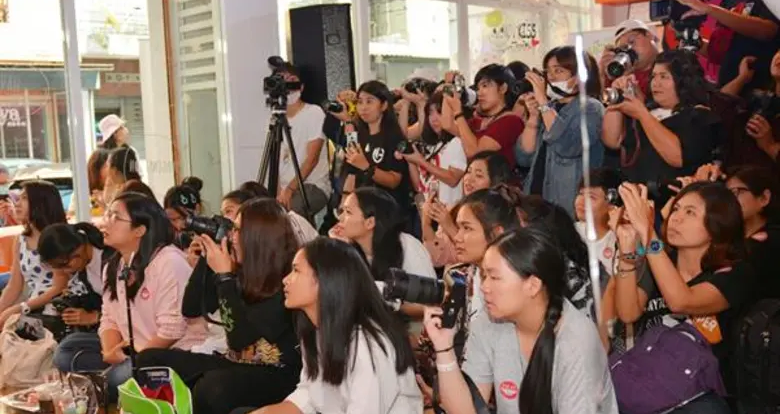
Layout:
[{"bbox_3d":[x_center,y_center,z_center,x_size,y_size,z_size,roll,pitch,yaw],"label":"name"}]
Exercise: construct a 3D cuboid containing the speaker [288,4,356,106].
[{"bbox_3d":[-0.433,-0.976,5.000,0.360,0.650,0.340,-6,5,-33],"label":"speaker"}]

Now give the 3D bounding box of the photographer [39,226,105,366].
[{"bbox_3d":[-1.486,0.472,3.720,0.620,0.760,0.480,-7,6,-41],"label":"photographer"}]

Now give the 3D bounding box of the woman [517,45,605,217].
[{"bbox_3d":[0.843,-0.032,3.880,0.470,1.510,0.440,2,6,45],"label":"woman"}]

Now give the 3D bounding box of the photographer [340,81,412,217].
[{"bbox_3d":[-0.065,0.010,4.400,0.430,1.430,0.390,0,5,30],"label":"photographer"}]

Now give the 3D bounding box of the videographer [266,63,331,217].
[{"bbox_3d":[-0.499,-0.032,4.550,0.450,1.540,0.460,1,6,37],"label":"videographer"}]

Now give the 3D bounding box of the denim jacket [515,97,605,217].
[{"bbox_3d":[0.843,-0.173,3.880,0.460,0.740,0.380,2,6,45],"label":"denim jacket"}]

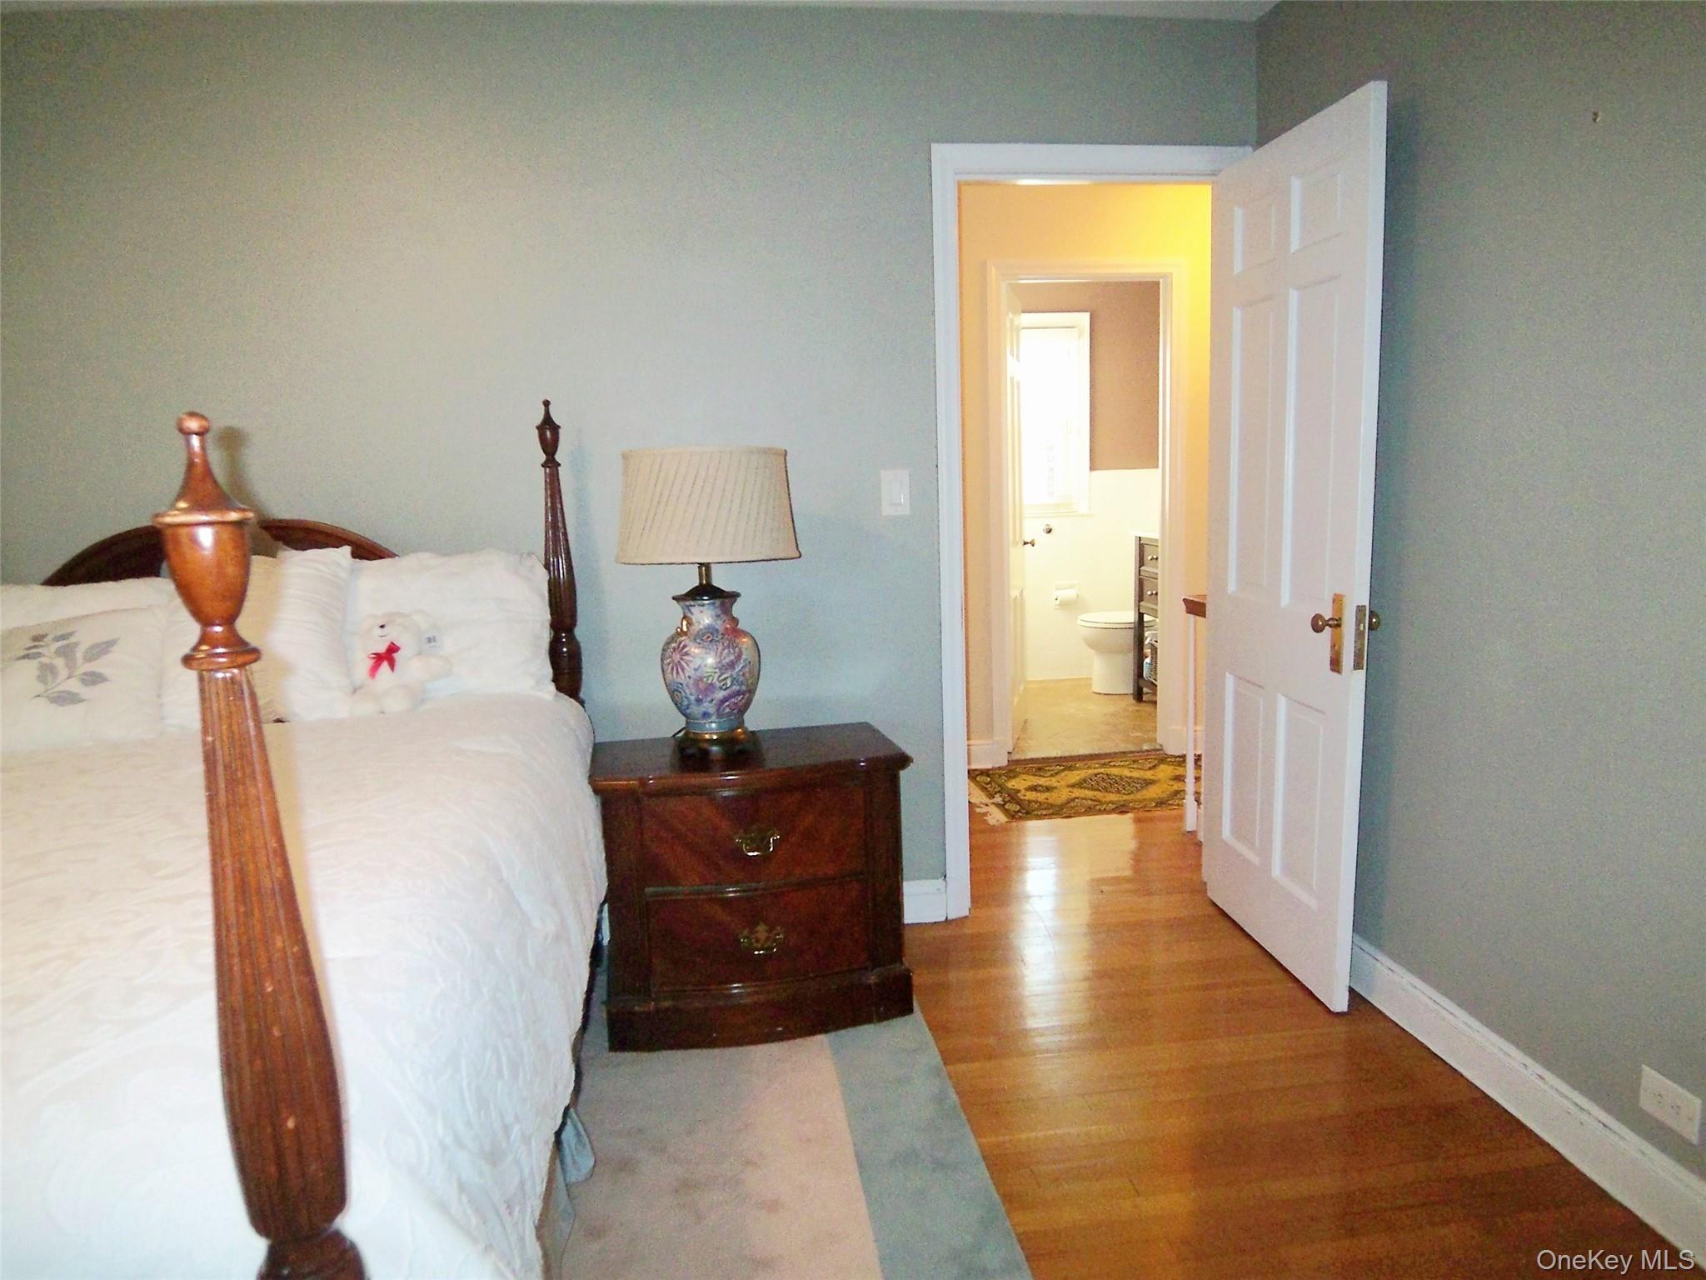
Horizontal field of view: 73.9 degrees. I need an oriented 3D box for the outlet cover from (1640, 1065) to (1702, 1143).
[{"bbox_3d":[1.298,0.738,1.804,0.010,0.074,0.114,-3,9,-8],"label":"outlet cover"}]

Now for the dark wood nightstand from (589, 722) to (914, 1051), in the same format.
[{"bbox_3d":[-0.238,0.568,2.691,0.725,0.630,0.415,-4,10,-10],"label":"dark wood nightstand"}]

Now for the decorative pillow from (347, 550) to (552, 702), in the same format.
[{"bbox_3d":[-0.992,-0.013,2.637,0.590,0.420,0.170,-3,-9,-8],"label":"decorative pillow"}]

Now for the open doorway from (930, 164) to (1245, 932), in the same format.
[{"bbox_3d":[0.645,-0.263,3.125,0.850,2.070,0.130,-3,9,-8],"label":"open doorway"}]

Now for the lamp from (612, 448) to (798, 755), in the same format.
[{"bbox_3d":[-0.326,-0.087,2.599,0.414,0.700,0.414,-3,9,-8],"label":"lamp"}]

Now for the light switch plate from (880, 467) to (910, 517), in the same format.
[{"bbox_3d":[0.111,-0.385,2.975,0.073,0.118,0.010,-3,9,-8],"label":"light switch plate"}]

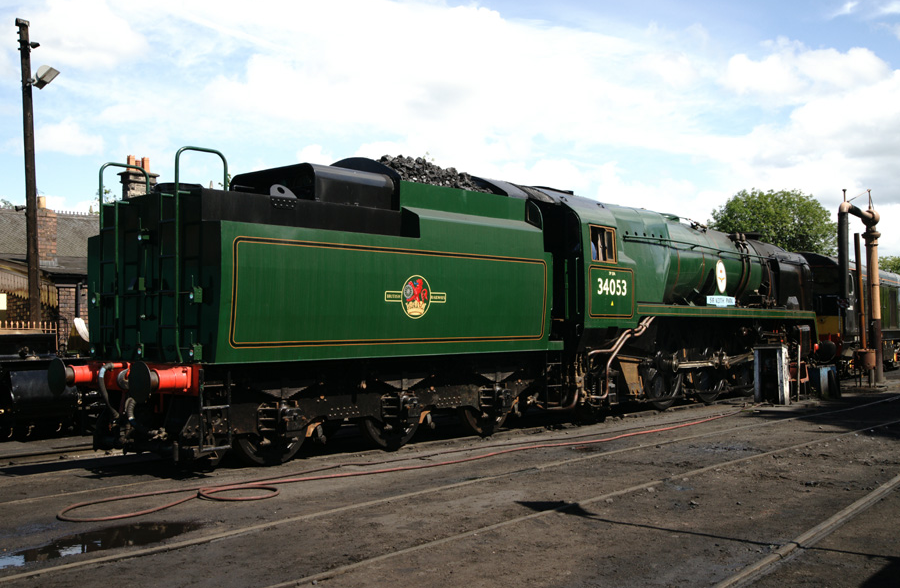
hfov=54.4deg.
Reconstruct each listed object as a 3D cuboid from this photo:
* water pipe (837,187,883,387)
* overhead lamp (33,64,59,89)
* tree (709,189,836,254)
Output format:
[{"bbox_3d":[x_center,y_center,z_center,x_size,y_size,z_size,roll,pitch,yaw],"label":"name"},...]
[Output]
[{"bbox_3d":[11.187,-0.183,23.629,0.500,5.250,2.850,-3,-3,41],"label":"water pipe"},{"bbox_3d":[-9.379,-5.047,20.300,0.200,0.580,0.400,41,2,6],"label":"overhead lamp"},{"bbox_3d":[20.713,-1.504,56.220,8.400,10.472,8.200,-2,-3,20],"label":"tree"}]

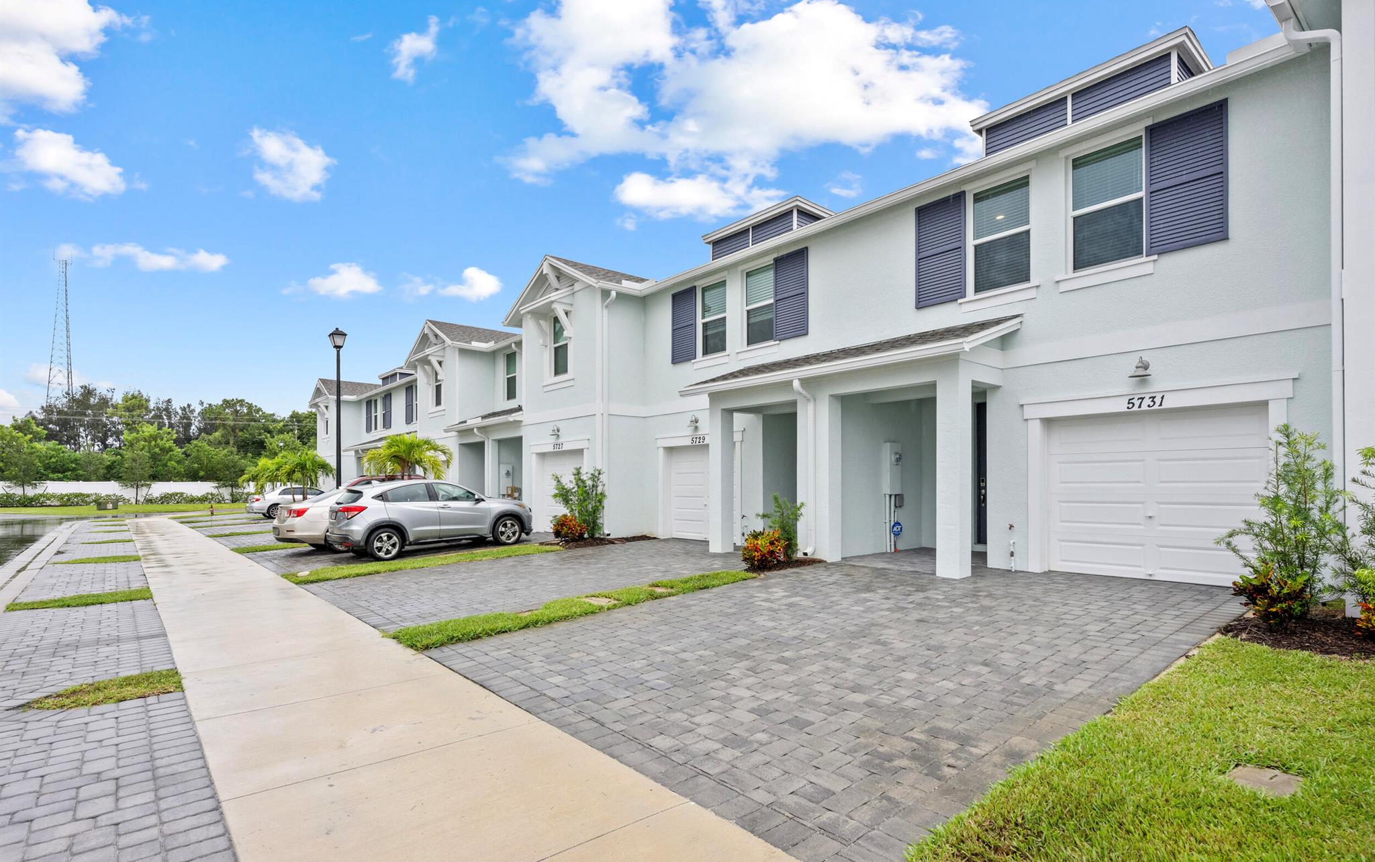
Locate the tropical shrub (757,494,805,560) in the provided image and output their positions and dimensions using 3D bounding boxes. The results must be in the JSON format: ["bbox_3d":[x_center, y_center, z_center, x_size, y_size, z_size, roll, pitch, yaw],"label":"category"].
[{"bbox_3d":[1.574,1.593,10.750,0.780,1.122,0.780,0,-3,0],"label":"tropical shrub"}]

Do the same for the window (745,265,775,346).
[{"bbox_3d":[1.471,-2.523,13.142,0.100,1.550,0.850,2,-4,-41],"label":"window"}]

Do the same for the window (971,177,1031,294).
[{"bbox_3d":[4.602,-2.870,9.555,0.100,1.550,0.850,2,-4,-41],"label":"window"}]

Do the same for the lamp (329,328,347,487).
[{"bbox_3d":[-9.303,0.100,17.300,0.470,5.700,0.470,2,-4,-41],"label":"lamp"}]

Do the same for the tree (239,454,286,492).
[{"bbox_3d":[-22.519,2.798,34.500,2.350,3.100,2.350,2,-4,-41],"label":"tree"}]

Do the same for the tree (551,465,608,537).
[{"bbox_3d":[-2.590,1.680,15.500,1.200,1.750,1.280,0,-3,0],"label":"tree"}]

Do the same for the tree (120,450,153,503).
[{"bbox_3d":[-45.797,3.781,54.000,2.500,4.524,2.500,2,-3,-41],"label":"tree"}]

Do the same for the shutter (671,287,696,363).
[{"bbox_3d":[-0.079,-2.416,14.998,0.070,1.641,0.857,0,-2,-41],"label":"shutter"}]

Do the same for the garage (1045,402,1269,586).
[{"bbox_3d":[5.861,0.815,8.321,0.150,2.184,2.395,0,-2,-41],"label":"garage"}]

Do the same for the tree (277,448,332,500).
[{"bbox_3d":[-16.024,2.278,27.200,2.100,3.115,2.100,2,-3,-41],"label":"tree"}]

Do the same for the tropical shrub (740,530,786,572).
[{"bbox_3d":[1.151,1.800,9.800,0.640,0.650,0.660,0,-3,0],"label":"tropical shrub"}]

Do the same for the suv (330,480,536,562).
[{"bbox_3d":[-5.670,1.880,14.690,4.300,1.600,1.780,2,-3,-40],"label":"suv"}]

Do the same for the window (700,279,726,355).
[{"bbox_3d":[0.557,-2.431,14.190,0.100,1.550,0.850,2,-4,-41],"label":"window"}]

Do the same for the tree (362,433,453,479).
[{"bbox_3d":[-7.673,1.519,17.800,2.300,2.861,2.300,2,-3,-41],"label":"tree"}]

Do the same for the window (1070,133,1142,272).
[{"bbox_3d":[5.562,-2.988,8.634,0.100,1.577,0.906,0,-2,-41],"label":"window"}]

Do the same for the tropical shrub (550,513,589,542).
[{"bbox_3d":[-2.723,2.274,15.100,0.800,0.720,0.850,0,-3,0],"label":"tropical shrub"}]

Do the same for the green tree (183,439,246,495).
[{"bbox_3d":[-38.540,3.289,53.000,4.300,5.200,4.500,2,-4,-41],"label":"green tree"}]

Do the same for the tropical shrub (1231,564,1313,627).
[{"bbox_3d":[5.350,1.502,5.950,0.600,0.600,0.620,2,-4,-41],"label":"tropical shrub"}]

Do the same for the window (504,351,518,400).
[{"bbox_3d":[-5.946,-1.842,21.895,0.100,1.658,0.933,0,-2,-41],"label":"window"}]

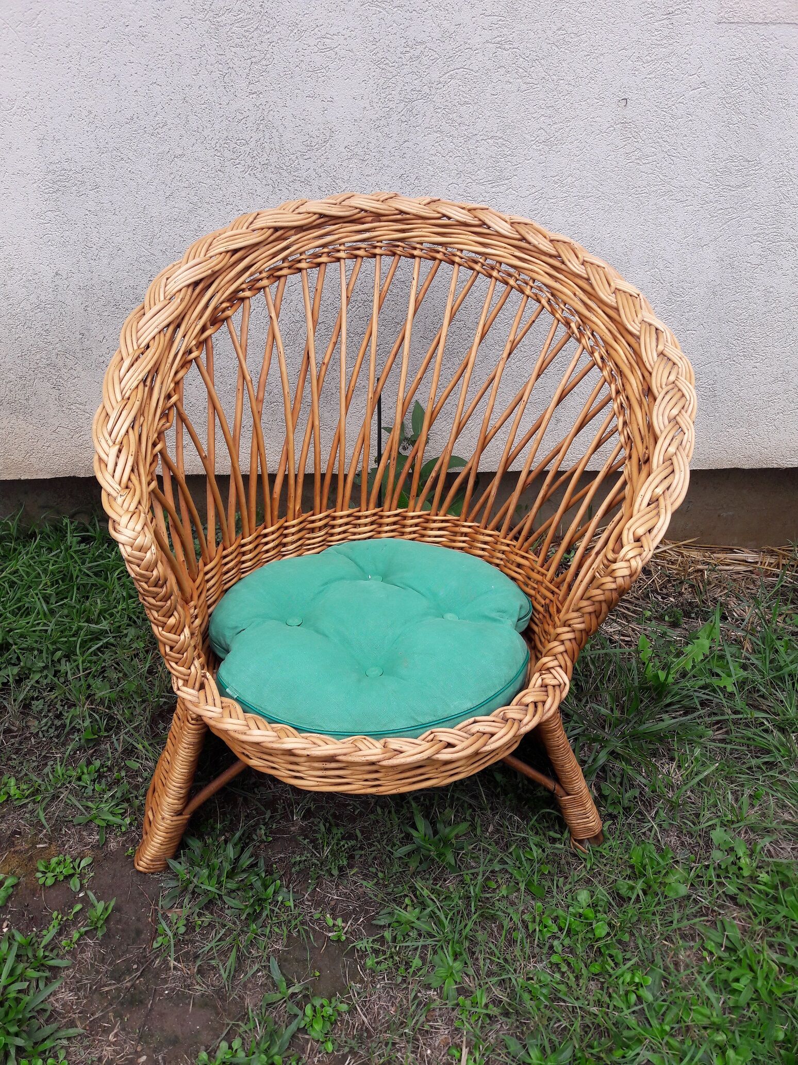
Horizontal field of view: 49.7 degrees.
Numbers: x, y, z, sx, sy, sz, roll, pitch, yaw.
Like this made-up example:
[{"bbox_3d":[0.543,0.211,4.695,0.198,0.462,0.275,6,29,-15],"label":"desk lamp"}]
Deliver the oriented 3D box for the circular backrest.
[{"bbox_3d":[-0.010,-0.164,1.230,0.808,0.532,0.522,-3,30,-4],"label":"circular backrest"}]

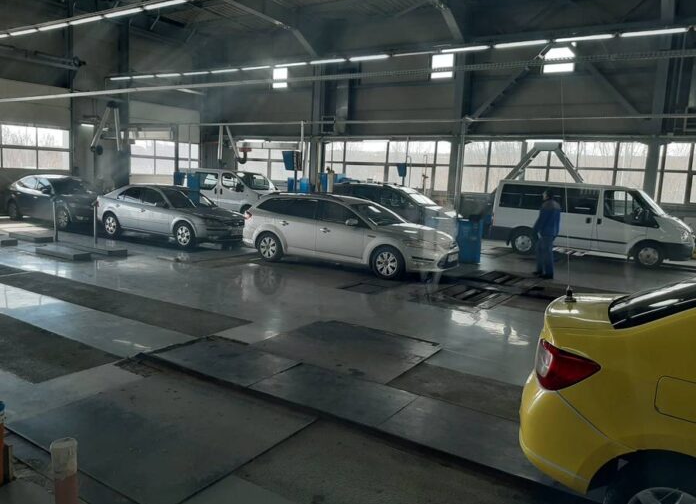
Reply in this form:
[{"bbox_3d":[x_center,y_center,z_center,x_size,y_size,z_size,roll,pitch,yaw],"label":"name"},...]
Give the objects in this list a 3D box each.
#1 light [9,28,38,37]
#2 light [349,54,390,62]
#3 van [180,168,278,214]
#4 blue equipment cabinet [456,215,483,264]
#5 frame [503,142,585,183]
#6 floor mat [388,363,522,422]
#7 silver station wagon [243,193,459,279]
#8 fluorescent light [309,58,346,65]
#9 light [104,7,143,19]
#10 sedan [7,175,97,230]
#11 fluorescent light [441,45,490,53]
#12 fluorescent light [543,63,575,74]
[{"bbox_3d":[-7.831,-5.315,12.618,1.230,0.090,0.120,8,9,31],"label":"light"},{"bbox_3d":[0.564,-5.099,13.704,1.240,0.090,0.130,8,9,31],"label":"light"},{"bbox_3d":[-4.473,-2.243,20.691,4.782,1.970,1.904,8,9,31],"label":"van"},{"bbox_3d":[2.922,-0.302,12.464,0.500,1.100,0.500,8,9,31],"label":"blue equipment cabinet"},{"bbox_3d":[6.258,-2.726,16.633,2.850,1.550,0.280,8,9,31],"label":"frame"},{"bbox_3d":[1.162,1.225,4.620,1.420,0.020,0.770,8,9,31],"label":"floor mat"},{"bbox_3d":[-0.030,-0.461,11.050,4.837,1.510,1.900,8,9,32],"label":"silver station wagon"},{"bbox_3d":[-0.564,-5.244,14.391,1.240,0.090,0.130,8,9,31],"label":"fluorescent light"},{"bbox_3d":[-4.622,-4.910,10.764,1.240,0.090,0.130,8,9,31],"label":"light"},{"bbox_3d":[-8.894,-1.617,16.385,4.780,1.470,1.840,8,9,31],"label":"sedan"},{"bbox_3d":[2.714,-4.717,12.128,1.230,0.090,0.120,8,9,31],"label":"fluorescent light"},{"bbox_3d":[6.491,-5.658,16.121,0.930,0.280,0.100,8,9,31],"label":"fluorescent light"}]

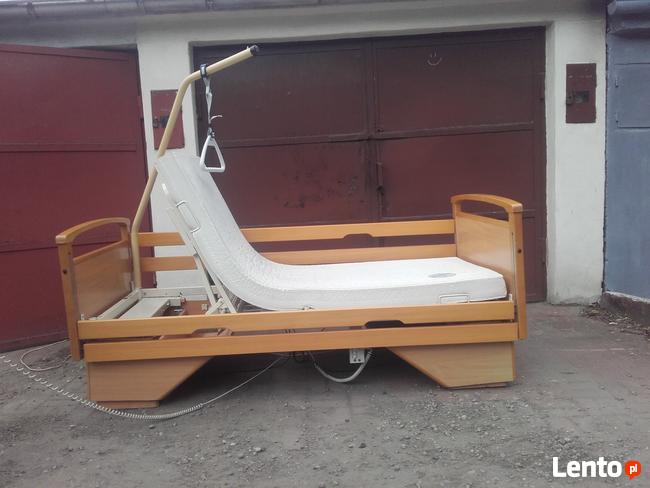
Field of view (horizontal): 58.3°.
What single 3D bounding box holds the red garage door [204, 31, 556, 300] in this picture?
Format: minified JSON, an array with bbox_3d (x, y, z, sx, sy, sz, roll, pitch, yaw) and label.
[{"bbox_3d":[0.378,-0.544,4.651,2.729,2.140,0.100,-2,6,2],"label":"red garage door"}]

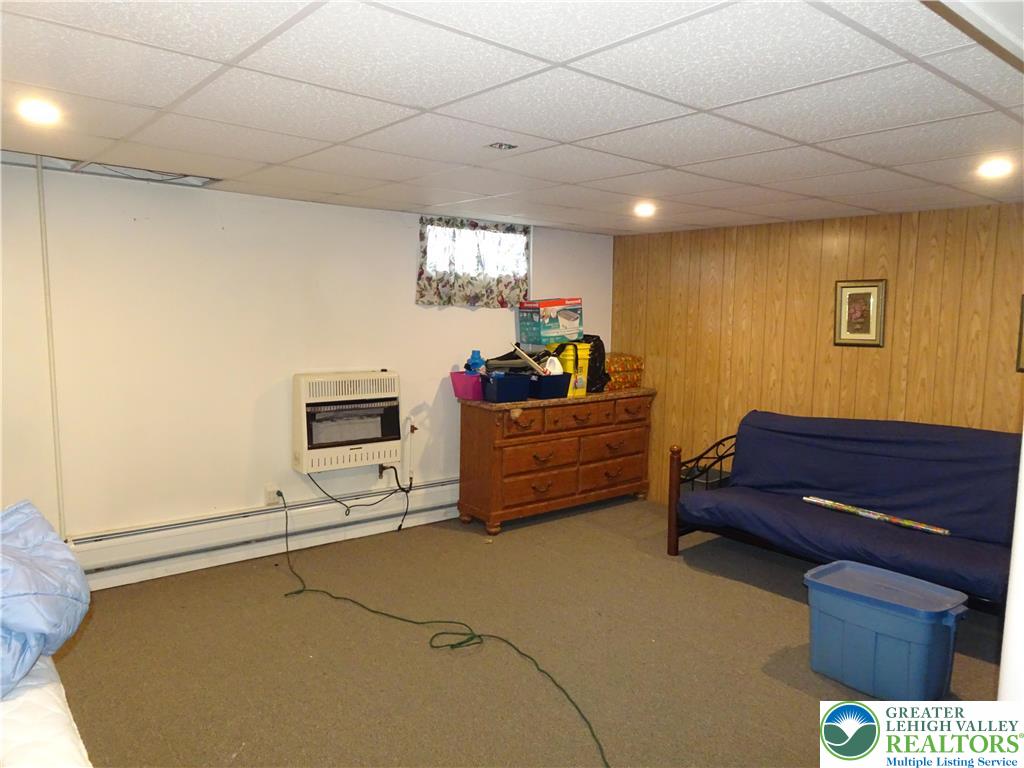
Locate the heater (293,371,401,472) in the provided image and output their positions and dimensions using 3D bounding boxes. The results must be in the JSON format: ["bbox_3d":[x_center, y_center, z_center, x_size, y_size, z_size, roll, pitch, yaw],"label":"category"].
[{"bbox_3d":[-1.031,0.220,4.488,0.657,0.601,0.176,-4,8,-39],"label":"heater"}]

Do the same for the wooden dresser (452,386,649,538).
[{"bbox_3d":[0.363,0.520,5.383,1.610,0.912,0.465,-4,8,-39],"label":"wooden dresser"}]

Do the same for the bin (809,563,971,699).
[{"bbox_3d":[1.555,1.055,2.983,0.375,0.427,0.570,-4,8,-43],"label":"bin"}]

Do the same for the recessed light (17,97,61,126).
[{"bbox_3d":[-1.577,-0.911,2.365,0.145,0.030,0.145,-4,8,-39],"label":"recessed light"}]

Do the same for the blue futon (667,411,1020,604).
[{"bbox_3d":[1.982,0.713,3.955,0.886,0.905,2.067,-4,8,-39],"label":"blue futon"}]

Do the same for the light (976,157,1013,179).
[{"bbox_3d":[1.953,-0.879,2.874,0.145,0.030,0.145,-4,8,-39],"label":"light"}]

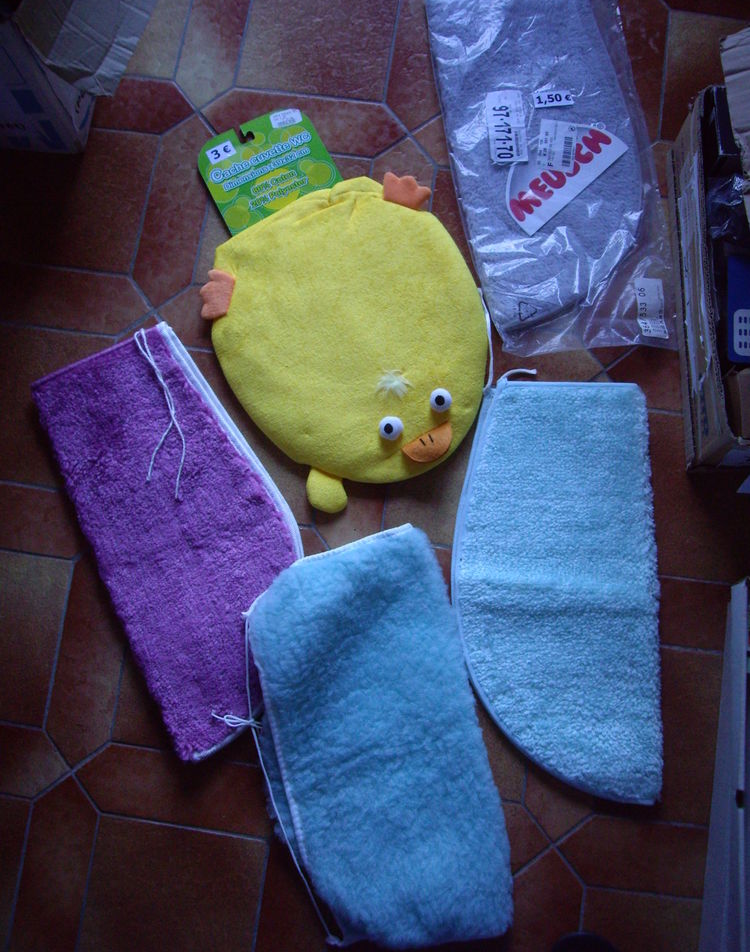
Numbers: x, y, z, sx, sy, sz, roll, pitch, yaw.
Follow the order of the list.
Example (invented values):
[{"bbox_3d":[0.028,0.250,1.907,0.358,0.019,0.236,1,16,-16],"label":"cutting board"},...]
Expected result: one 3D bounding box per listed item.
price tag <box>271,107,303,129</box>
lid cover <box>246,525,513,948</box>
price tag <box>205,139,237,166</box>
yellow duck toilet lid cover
[{"bbox_3d":[-0.125,-0.506,1.554,0.043,0.002,0.018,-17,79,-4],"label":"price tag"},{"bbox_3d":[-0.005,0.329,1.362,0.281,0.050,0.510,-13,78,-3],"label":"lid cover"},{"bbox_3d":[-0.215,-0.454,1.542,0.038,0.002,0.021,-29,80,-7],"label":"price tag"},{"bbox_3d":[-0.018,-0.196,1.475,0.383,0.050,0.411,-30,80,-7],"label":"yellow duck toilet lid cover"}]

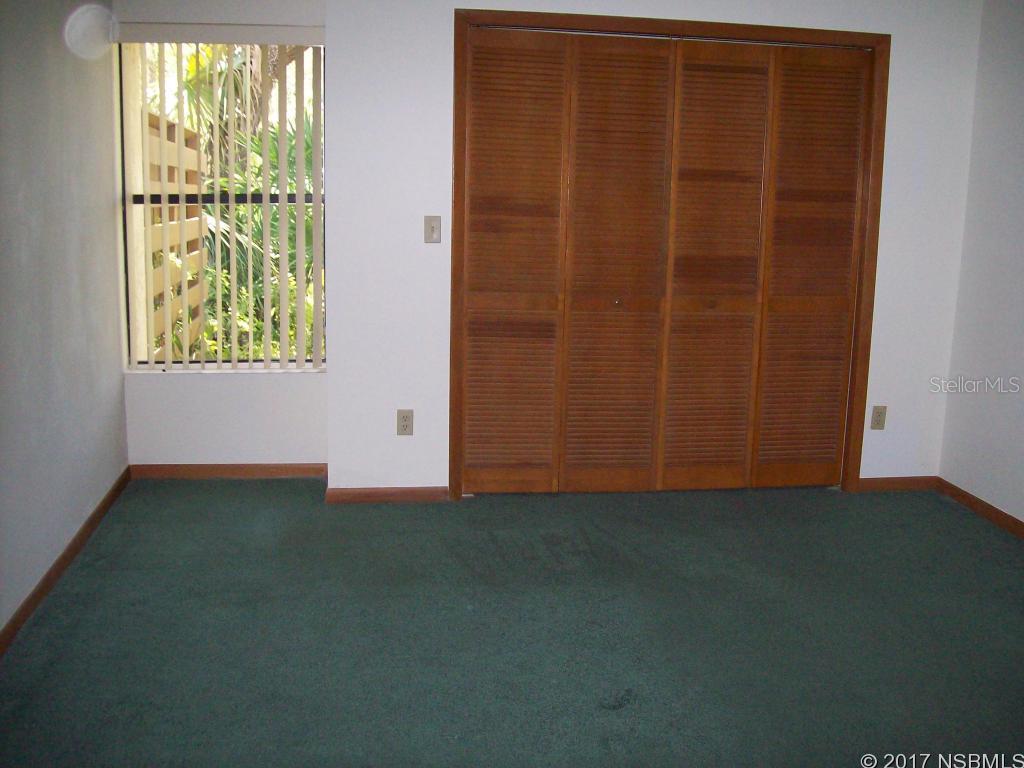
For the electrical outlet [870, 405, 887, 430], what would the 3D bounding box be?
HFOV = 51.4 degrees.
[{"bbox_3d":[1.734,0.162,5.027,0.070,0.115,0.009,0,9,-9],"label":"electrical outlet"}]

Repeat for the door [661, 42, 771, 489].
[{"bbox_3d":[0.918,-0.505,4.841,0.454,2.015,0.034,0,9,-9],"label":"door"}]

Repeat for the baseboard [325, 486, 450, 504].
[{"bbox_3d":[-0.551,0.493,4.715,0.542,0.071,0.016,0,9,-9],"label":"baseboard"}]

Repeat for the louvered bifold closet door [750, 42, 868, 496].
[{"bbox_3d":[1.367,-0.506,4.913,0.455,2.015,0.034,0,9,-9],"label":"louvered bifold closet door"}]

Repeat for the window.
[{"bbox_3d":[-1.313,-0.797,4.874,0.901,1.467,0.090,0,9,-9],"label":"window"}]

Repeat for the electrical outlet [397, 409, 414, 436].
[{"bbox_3d":[-0.468,0.171,4.678,0.070,0.115,0.009,0,9,-9],"label":"electrical outlet"}]

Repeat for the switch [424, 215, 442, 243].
[{"bbox_3d":[-0.339,-0.660,4.558,0.070,0.115,0.009,0,9,-9],"label":"switch"}]

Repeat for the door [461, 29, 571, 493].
[{"bbox_3d":[0.013,-0.501,4.698,0.440,2.015,0.034,0,9,-9],"label":"door"}]

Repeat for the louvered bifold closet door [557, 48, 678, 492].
[{"bbox_3d":[0.462,-0.503,4.769,0.469,2.015,0.034,0,9,-9],"label":"louvered bifold closet door"}]

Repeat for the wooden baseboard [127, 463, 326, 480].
[{"bbox_3d":[-1.343,0.416,5.067,0.913,0.070,0.016,0,9,-9],"label":"wooden baseboard"}]

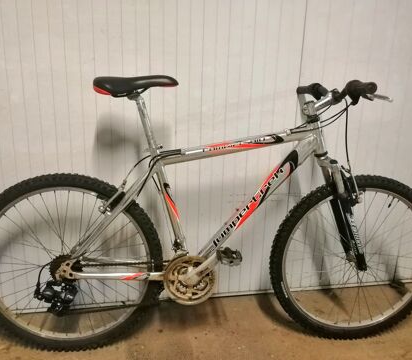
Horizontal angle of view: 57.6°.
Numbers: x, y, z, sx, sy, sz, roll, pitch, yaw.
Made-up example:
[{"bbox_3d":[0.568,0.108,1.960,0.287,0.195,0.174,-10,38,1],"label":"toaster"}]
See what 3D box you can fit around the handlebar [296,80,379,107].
[{"bbox_3d":[0.434,-0.292,1.273,0.100,0.078,0.595,0,12,-6],"label":"handlebar"}]

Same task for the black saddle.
[{"bbox_3d":[-0.222,-0.298,1.205,0.270,0.080,0.152,0,12,-6],"label":"black saddle"}]

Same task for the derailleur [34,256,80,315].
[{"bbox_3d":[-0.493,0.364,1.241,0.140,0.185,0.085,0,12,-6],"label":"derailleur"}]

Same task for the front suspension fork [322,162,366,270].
[{"bbox_3d":[0.487,0.118,1.365,0.095,0.450,0.150,-18,13,-2],"label":"front suspension fork"}]

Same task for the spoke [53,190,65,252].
[{"bbox_3d":[-0.494,0.159,1.264,0.003,0.250,0.003,-6,8,-5],"label":"spoke"}]

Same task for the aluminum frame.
[{"bbox_3d":[-0.038,0.033,1.294,0.935,0.645,0.150,0,12,-6],"label":"aluminum frame"}]

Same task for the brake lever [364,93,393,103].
[{"bbox_3d":[0.501,-0.233,1.076,0.042,0.028,0.115,0,12,-6],"label":"brake lever"}]

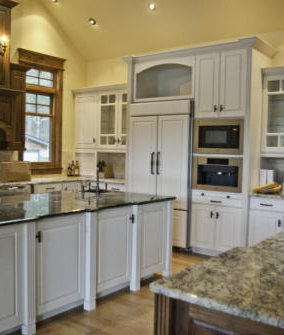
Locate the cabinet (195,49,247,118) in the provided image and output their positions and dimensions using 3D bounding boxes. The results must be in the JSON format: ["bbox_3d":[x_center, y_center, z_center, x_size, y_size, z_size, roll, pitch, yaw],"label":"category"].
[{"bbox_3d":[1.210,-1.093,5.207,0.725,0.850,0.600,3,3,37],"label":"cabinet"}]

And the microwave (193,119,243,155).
[{"bbox_3d":[1.208,-0.430,5.426,0.739,0.481,0.500,3,3,37],"label":"microwave"}]

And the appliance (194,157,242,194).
[{"bbox_3d":[1.146,0.088,5.204,0.718,0.448,0.500,3,3,37],"label":"appliance"}]

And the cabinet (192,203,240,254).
[{"bbox_3d":[1.175,0.815,5.293,0.735,0.618,0.600,3,3,37],"label":"cabinet"}]

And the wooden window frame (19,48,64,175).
[{"bbox_3d":[-1.759,-0.928,6.715,0.120,2.145,1.010,3,3,37],"label":"wooden window frame"}]

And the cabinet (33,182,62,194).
[{"bbox_3d":[-1.812,0.703,6.466,0.632,0.904,0.592,3,3,37],"label":"cabinet"}]

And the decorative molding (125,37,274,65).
[{"bbox_3d":[0.771,-1.570,5.482,2.140,0.125,0.830,3,3,37],"label":"decorative molding"}]

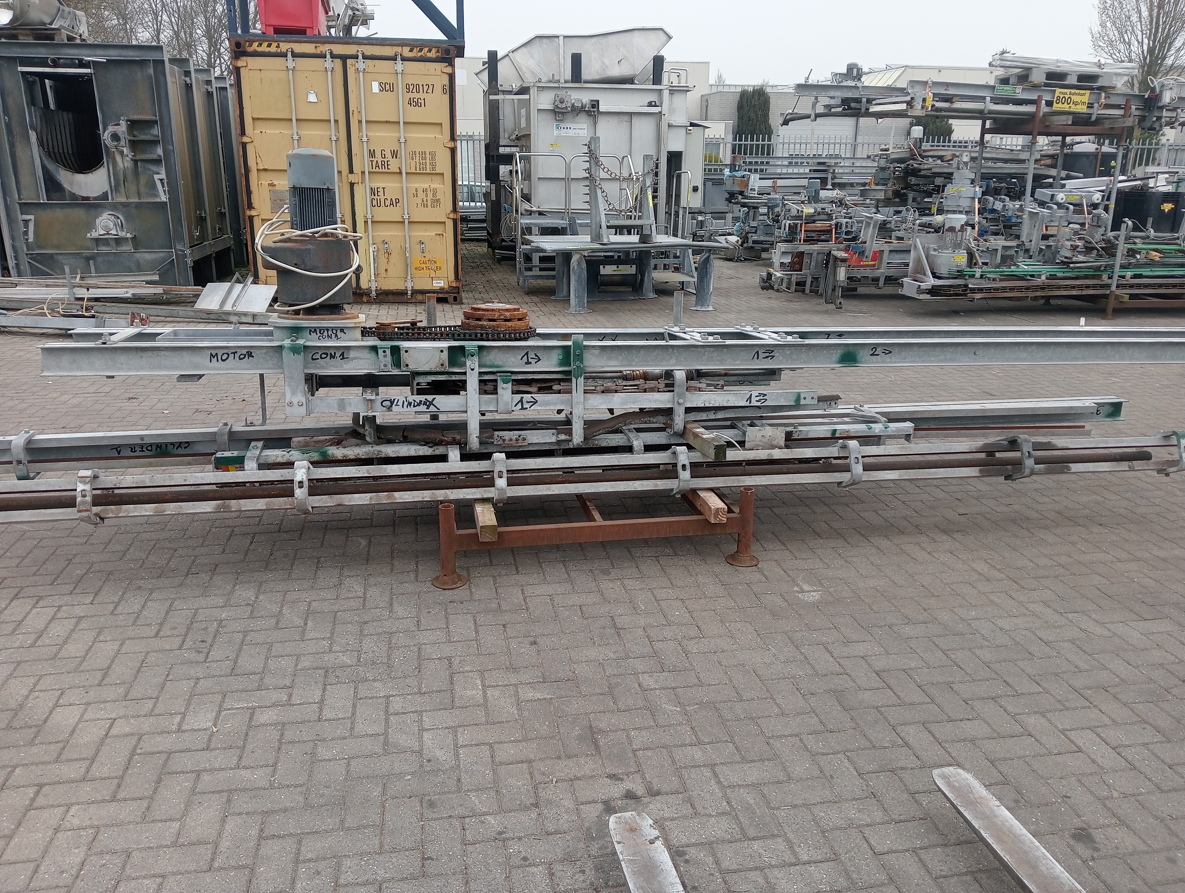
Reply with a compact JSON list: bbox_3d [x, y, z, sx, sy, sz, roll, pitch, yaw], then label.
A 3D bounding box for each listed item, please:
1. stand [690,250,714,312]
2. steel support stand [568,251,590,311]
[{"bbox_3d":[1.331,-1.968,11.402,0.300,0.676,0.300,-2,17,-8],"label":"stand"},{"bbox_3d":[-0.153,-1.899,11.101,0.300,0.683,0.300,-2,17,-8],"label":"steel support stand"}]

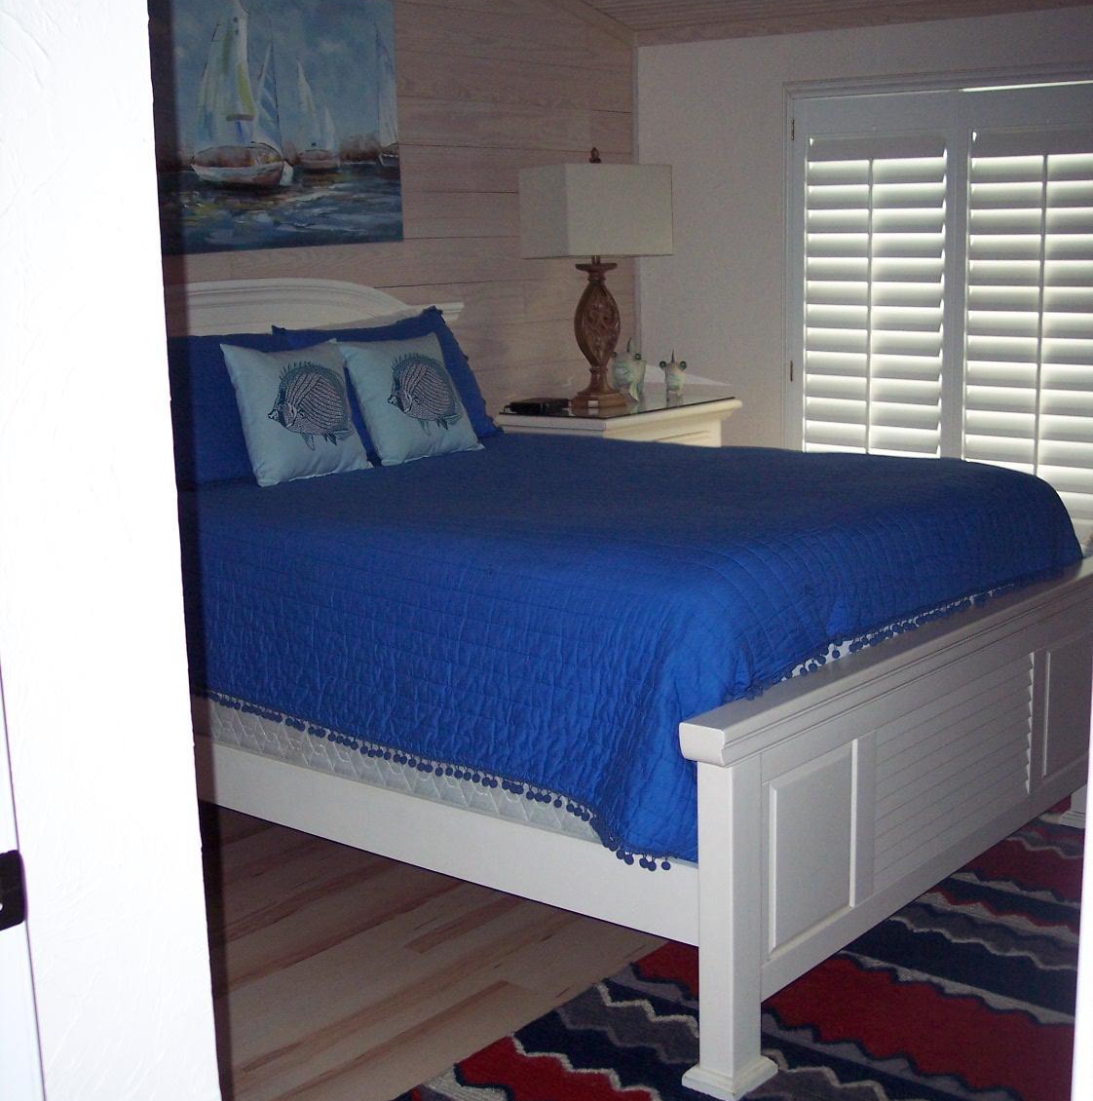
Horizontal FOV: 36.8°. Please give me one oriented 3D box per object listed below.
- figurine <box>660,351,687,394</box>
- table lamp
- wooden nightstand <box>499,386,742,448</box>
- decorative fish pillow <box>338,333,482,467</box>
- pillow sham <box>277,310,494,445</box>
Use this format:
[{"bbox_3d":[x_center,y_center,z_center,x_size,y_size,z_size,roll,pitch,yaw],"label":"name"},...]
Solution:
[{"bbox_3d":[0.438,-0.610,5.678,0.099,0.156,0.090,-1,11,4],"label":"figurine"},{"bbox_3d":[0.175,-0.882,5.340,0.465,0.826,0.230,-11,14,-41],"label":"table lamp"},{"bbox_3d":[0.261,-0.063,5.497,0.422,0.846,0.786,7,14,39],"label":"wooden nightstand"},{"bbox_3d":[-0.357,-0.412,4.400,0.140,0.375,0.395,-32,-12,39],"label":"decorative fish pillow"},{"bbox_3d":[-0.437,-0.479,4.578,0.170,0.425,0.690,-28,-9,40],"label":"pillow sham"}]

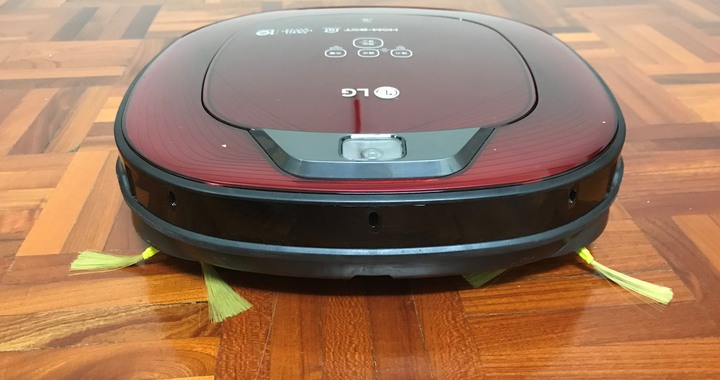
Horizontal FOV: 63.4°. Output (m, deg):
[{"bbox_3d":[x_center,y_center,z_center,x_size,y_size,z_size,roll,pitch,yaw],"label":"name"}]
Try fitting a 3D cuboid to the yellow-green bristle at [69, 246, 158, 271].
[{"bbox_3d":[-0.156,0.040,0.379,0.058,0.011,0.019,-4,34,-5],"label":"yellow-green bristle"}]

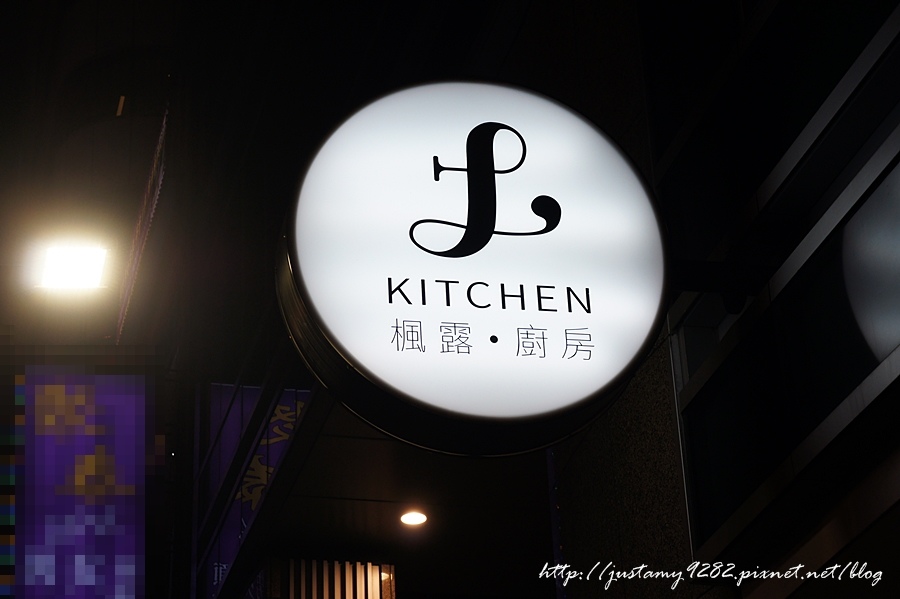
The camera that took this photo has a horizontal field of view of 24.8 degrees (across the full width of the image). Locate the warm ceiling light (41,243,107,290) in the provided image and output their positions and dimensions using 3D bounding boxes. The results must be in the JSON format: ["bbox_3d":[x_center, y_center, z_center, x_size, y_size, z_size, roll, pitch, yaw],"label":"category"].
[{"bbox_3d":[-1.995,-0.190,10.870,0.310,0.080,0.350,5,-29,-14],"label":"warm ceiling light"}]

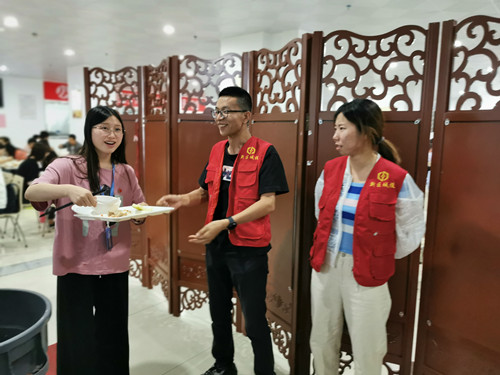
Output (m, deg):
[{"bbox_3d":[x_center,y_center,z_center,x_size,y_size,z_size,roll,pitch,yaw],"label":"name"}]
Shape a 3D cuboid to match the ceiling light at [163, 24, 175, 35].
[{"bbox_3d":[-1.226,-2.374,5.867,0.170,0.070,0.170,1,9,0],"label":"ceiling light"}]

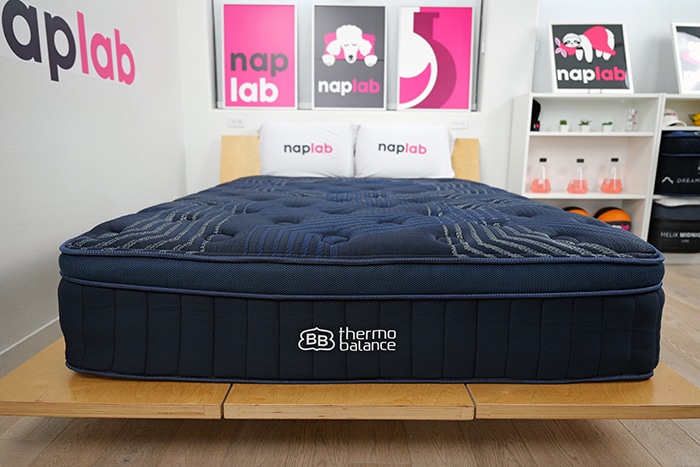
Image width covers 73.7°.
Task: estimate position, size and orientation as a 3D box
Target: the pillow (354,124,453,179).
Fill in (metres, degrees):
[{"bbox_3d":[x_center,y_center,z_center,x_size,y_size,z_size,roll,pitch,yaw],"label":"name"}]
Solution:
[{"bbox_3d":[0.353,-0.522,2.988,0.630,0.410,0.160,0,-13,-1],"label":"pillow"}]

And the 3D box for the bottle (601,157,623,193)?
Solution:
[{"bbox_3d":[1.726,-0.375,3.053,0.125,0.227,0.125,0,11,-1],"label":"bottle"}]

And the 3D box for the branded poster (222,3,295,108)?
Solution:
[{"bbox_3d":[-0.597,-1.184,3.128,0.502,0.703,0.022,0,3,-1],"label":"branded poster"}]

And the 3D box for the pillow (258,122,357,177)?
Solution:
[{"bbox_3d":[-0.274,-0.528,2.982,0.625,0.410,0.160,0,-13,-1],"label":"pillow"}]

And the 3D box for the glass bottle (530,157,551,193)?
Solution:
[{"bbox_3d":[1.255,-0.376,3.049,0.125,0.222,0.125,0,11,-1],"label":"glass bottle"}]

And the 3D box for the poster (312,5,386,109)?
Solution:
[{"bbox_3d":[0.000,-1.181,3.134,0.502,0.703,0.022,0,3,-1],"label":"poster"}]

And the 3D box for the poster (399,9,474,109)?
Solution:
[{"bbox_3d":[0.573,-1.178,3.139,0.502,0.703,0.022,0,3,-1],"label":"poster"}]

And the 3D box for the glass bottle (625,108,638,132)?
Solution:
[{"bbox_3d":[1.804,-0.719,2.982,0.073,0.145,0.073,0,11,-1],"label":"glass bottle"}]

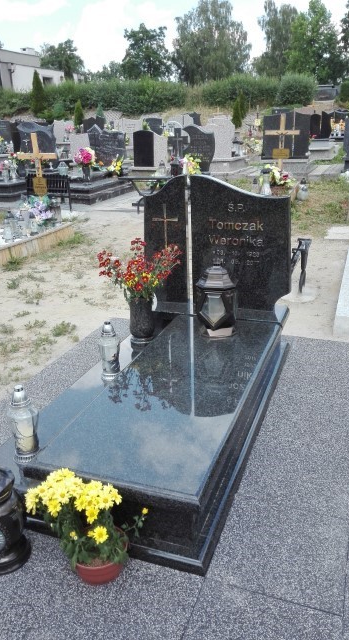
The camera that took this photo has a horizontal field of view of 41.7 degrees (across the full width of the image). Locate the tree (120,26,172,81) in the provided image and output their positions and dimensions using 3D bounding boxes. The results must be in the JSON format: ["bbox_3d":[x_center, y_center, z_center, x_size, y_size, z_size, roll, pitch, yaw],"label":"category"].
[{"bbox_3d":[-3.363,-31.049,55.000,6.000,8.000,6.000,-2,20,-2],"label":"tree"}]

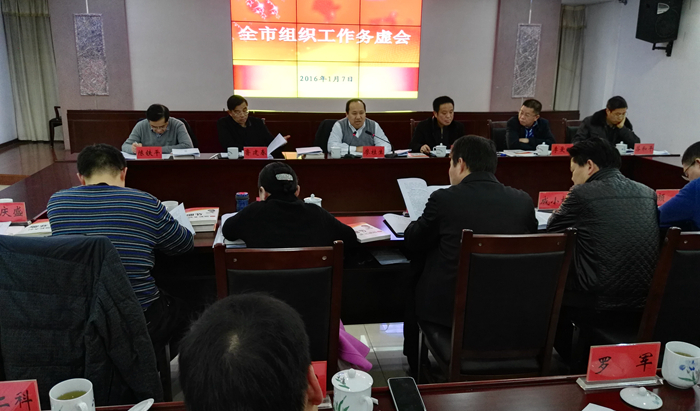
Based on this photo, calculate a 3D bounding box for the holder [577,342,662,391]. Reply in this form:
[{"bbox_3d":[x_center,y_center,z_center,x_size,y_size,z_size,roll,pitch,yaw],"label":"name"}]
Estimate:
[{"bbox_3d":[0.727,0.422,1.508,0.225,0.110,0.052,-1,13,-8],"label":"holder"}]

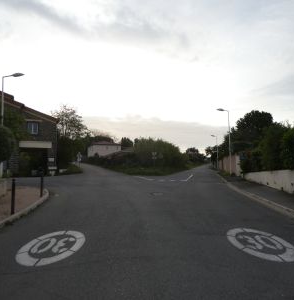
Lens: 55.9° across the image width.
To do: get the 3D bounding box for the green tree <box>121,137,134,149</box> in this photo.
[{"bbox_3d":[-6.188,-0.476,88.000,4.300,7.000,4.300,0,-2,0],"label":"green tree"}]

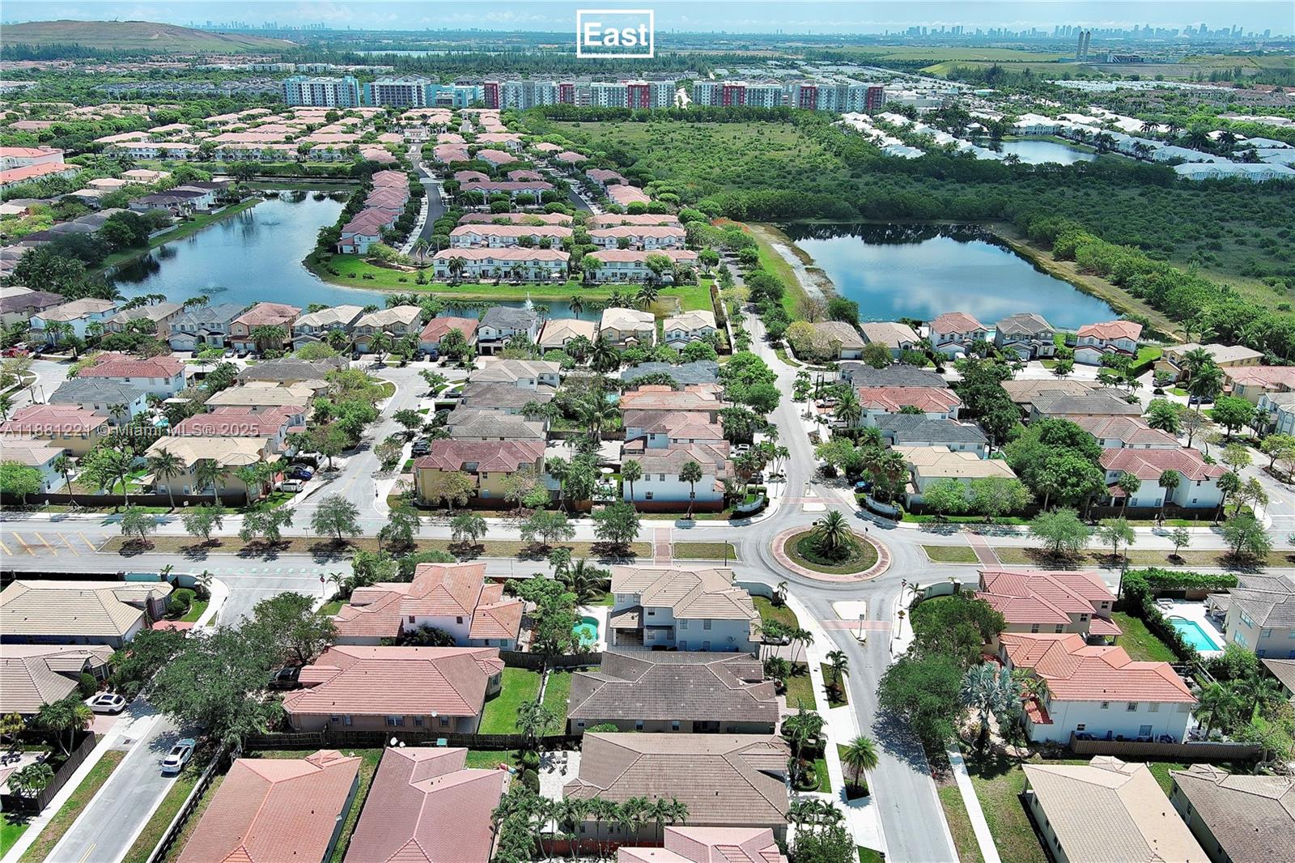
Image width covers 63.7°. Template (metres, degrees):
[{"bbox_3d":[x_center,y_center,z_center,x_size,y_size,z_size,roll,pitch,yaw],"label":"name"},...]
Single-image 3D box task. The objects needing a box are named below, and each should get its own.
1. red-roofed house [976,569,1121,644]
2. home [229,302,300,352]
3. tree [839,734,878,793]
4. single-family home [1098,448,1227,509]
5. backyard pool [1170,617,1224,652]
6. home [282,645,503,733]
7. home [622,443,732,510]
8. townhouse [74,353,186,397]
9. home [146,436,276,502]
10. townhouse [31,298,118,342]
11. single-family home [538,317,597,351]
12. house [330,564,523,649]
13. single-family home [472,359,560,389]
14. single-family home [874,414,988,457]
[{"bbox_3d":[51.717,23.173,135.739,18.190,7.890,13.310,1,21,0],"label":"red-roofed house"},{"bbox_3d":[-95.528,-27.156,262.115,13.330,8.330,23.810,0,21,-2],"label":"home"},{"bbox_3d":[22.240,34.720,109.350,3.900,6.300,3.900,1,21,0],"label":"tree"},{"bbox_3d":[88.243,7.144,180.860,20.200,7.700,14.400,0,21,0],"label":"single-family home"},{"bbox_3d":[72.062,27.214,138.417,3.800,1.230,8.670,1,21,0],"label":"backyard pool"},{"bbox_3d":[-29.330,29.330,123.210,24.230,5.400,13.630,1,21,0],"label":"home"},{"bbox_3d":[5.330,6.460,179.810,19.480,7.970,13.930,1,21,0],"label":"home"},{"bbox_3d":[-105.050,-11.480,214.850,18.930,7.850,12.890,0,21,0],"label":"townhouse"},{"bbox_3d":[-76.449,5.456,181.606,20.800,7.700,14.000,0,21,0],"label":"home"},{"bbox_3d":[-140.070,-27.600,255.690,10.780,7.960,17.520,8,22,18],"label":"townhouse"},{"bbox_3d":[-19.790,-24.791,264.182,13.100,5.500,21.500,1,21,1],"label":"single-family home"},{"bbox_3d":[-27.829,22.359,136.164,23.420,7.770,13.680,1,21,0],"label":"house"},{"bbox_3d":[-27.407,-10.777,221.863,18.190,7.890,14.410,1,21,0],"label":"single-family home"},{"bbox_3d":[52.037,1.351,192.292,17.940,7.890,14.160,1,21,0],"label":"single-family home"}]

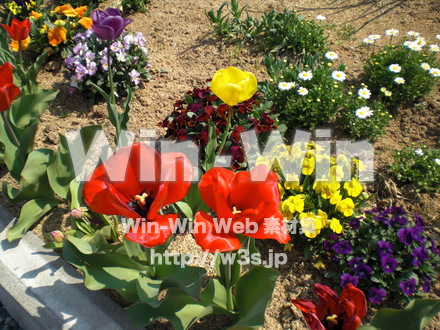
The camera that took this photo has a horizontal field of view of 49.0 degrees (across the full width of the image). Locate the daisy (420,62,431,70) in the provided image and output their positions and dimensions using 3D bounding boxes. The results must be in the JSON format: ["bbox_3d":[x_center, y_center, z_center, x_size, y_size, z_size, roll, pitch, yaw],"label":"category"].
[{"bbox_3d":[0.486,-0.232,1.140,0.025,0.010,0.025,-7,60,-7],"label":"daisy"}]

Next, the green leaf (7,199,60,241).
[{"bbox_3d":[-0.326,0.097,0.845,0.045,0.028,0.105,28,49,28],"label":"green leaf"}]

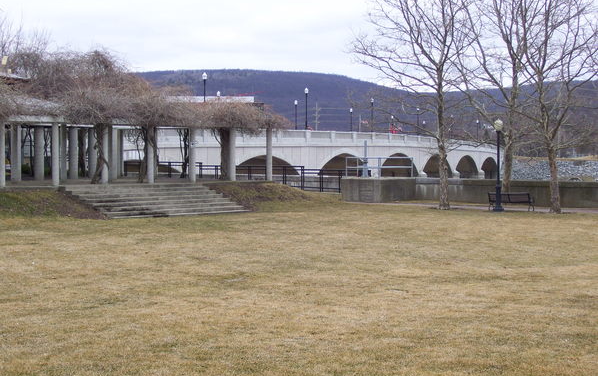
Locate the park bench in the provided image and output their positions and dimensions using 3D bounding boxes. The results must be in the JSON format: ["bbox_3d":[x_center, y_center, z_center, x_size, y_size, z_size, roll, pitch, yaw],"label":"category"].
[{"bbox_3d":[9.079,0.599,51.800,1.830,0.800,0.620,1,1,34],"label":"park bench"}]

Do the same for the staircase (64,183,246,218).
[{"bbox_3d":[-5.480,0.479,48.070,2.636,1.168,8.112,1,1,35],"label":"staircase"}]

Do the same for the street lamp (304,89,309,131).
[{"bbox_3d":[0.773,-7.840,120.000,0.420,4.200,0.420,0,1,17],"label":"street lamp"}]

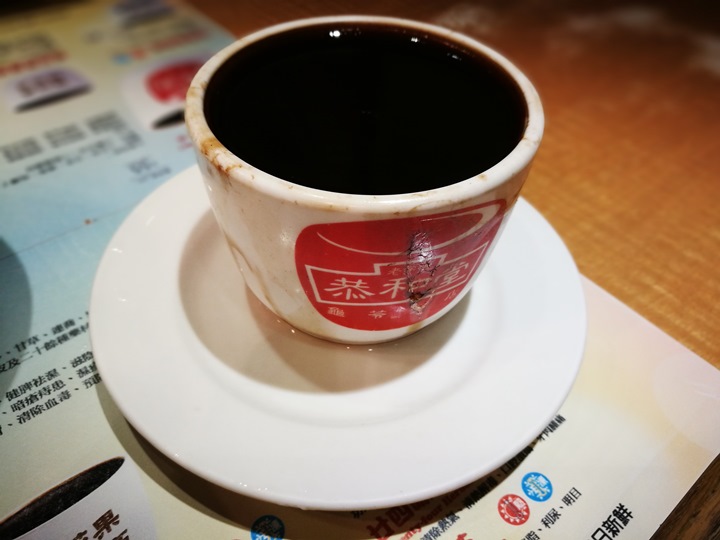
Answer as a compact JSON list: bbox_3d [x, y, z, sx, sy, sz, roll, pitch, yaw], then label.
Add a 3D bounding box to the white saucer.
[{"bbox_3d":[-0.006,0.005,0.188,0.151,0.021,0.151,1,47,-1],"label":"white saucer"}]

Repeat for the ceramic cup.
[{"bbox_3d":[0.001,-0.020,0.167,0.088,0.071,0.088,1,47,-1],"label":"ceramic cup"}]

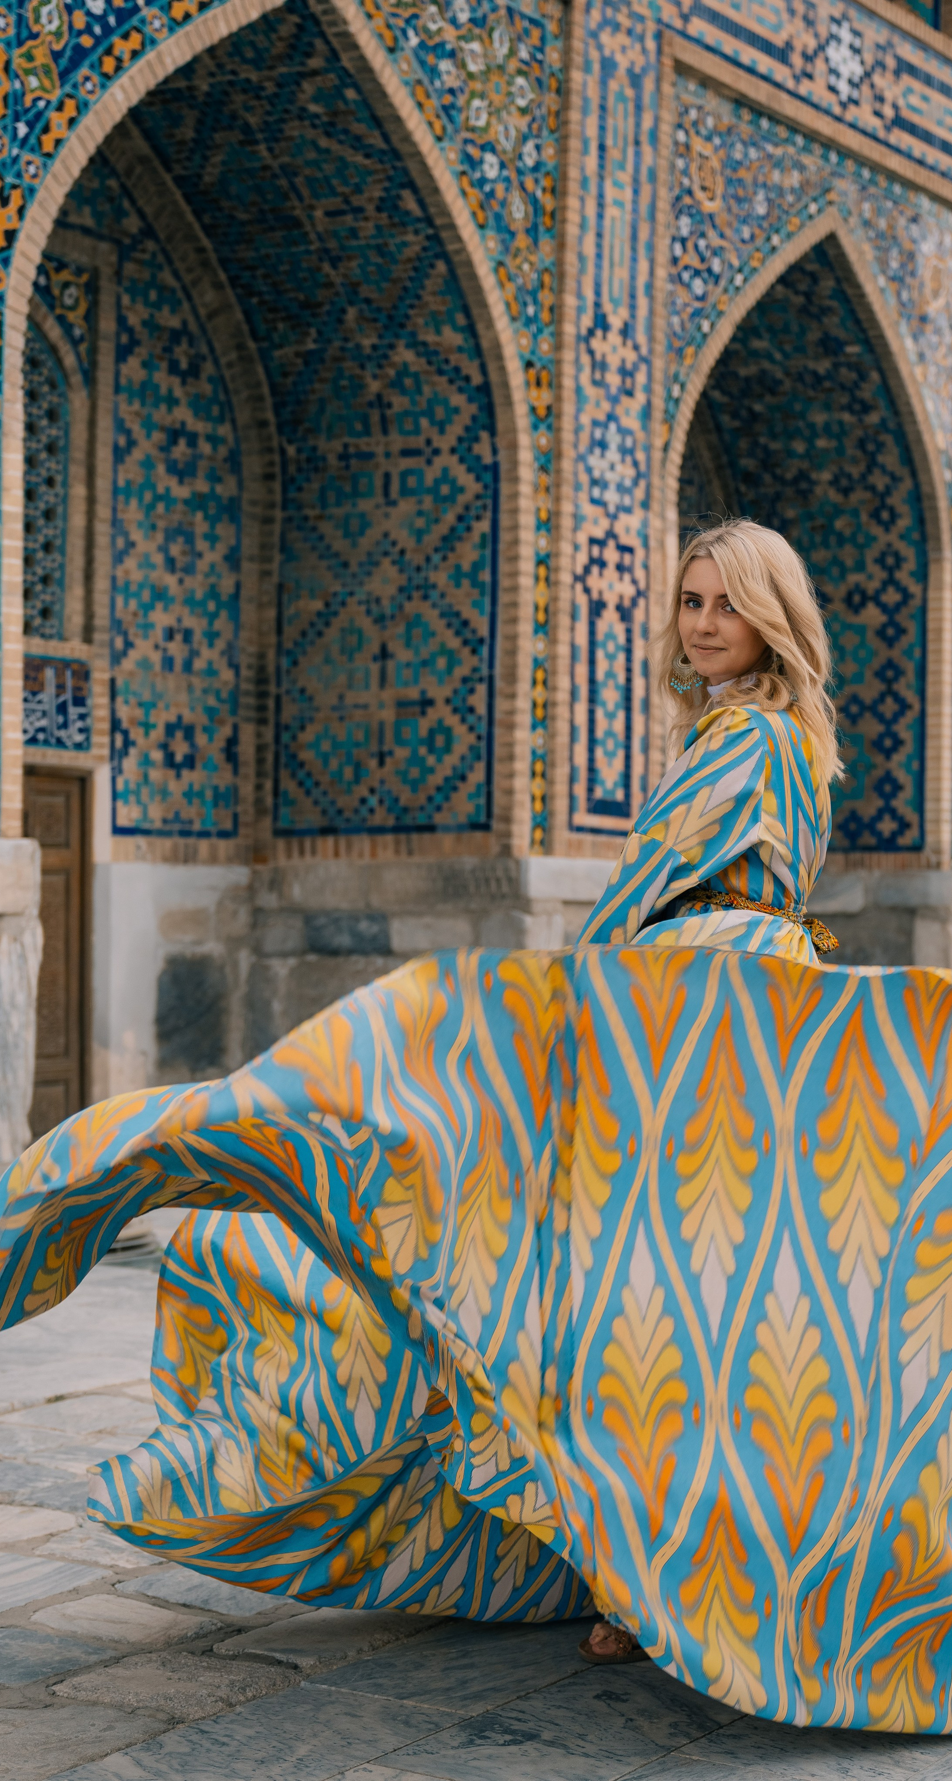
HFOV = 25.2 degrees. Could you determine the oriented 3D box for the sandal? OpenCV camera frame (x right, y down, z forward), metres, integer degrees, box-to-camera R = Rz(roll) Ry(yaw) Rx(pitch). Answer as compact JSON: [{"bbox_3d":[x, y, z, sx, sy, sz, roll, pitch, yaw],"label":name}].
[{"bbox_3d":[0.272,1.083,3.120,0.250,0.075,0.095,1,0,-9],"label":"sandal"}]

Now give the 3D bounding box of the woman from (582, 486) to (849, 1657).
[{"bbox_3d":[0.340,0.284,3.150,0.440,1.670,0.480,1,0,15],"label":"woman"}]

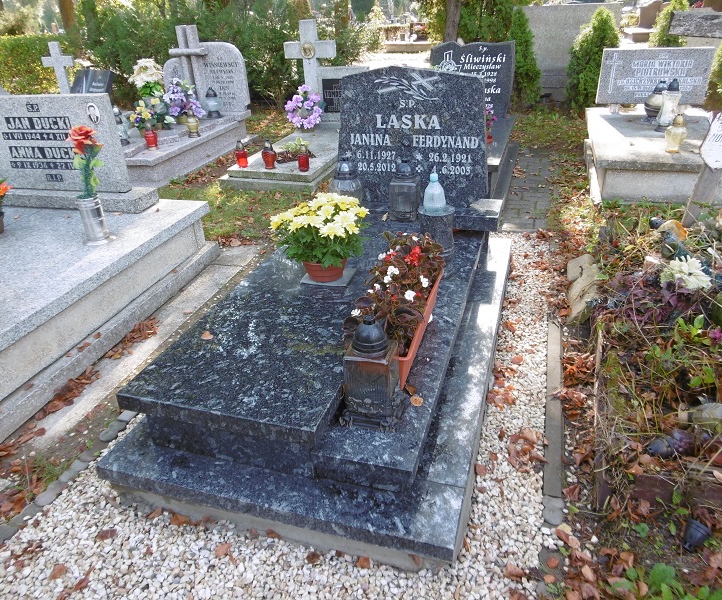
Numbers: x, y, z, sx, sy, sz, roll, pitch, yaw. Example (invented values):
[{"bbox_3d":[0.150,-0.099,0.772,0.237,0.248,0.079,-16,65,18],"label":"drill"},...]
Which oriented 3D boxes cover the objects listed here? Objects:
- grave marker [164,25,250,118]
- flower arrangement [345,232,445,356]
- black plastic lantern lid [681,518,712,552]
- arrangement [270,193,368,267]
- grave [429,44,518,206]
[{"bbox_3d":[-1.689,-2.532,6.107,1.042,0.896,0.179,6,29,16],"label":"grave marker"},{"bbox_3d":[0.129,0.004,1.877,0.230,0.274,0.655,6,29,16],"label":"flower arrangement"},{"bbox_3d":[0.919,0.652,1.526,0.063,0.063,0.076,25,56,41],"label":"black plastic lantern lid"},{"bbox_3d":[-0.139,-0.224,2.055,0.353,0.314,0.342,-2,27,1],"label":"arrangement"},{"bbox_3d":[0.714,-1.358,4.246,0.936,1.061,2.132,7,28,16],"label":"grave"}]

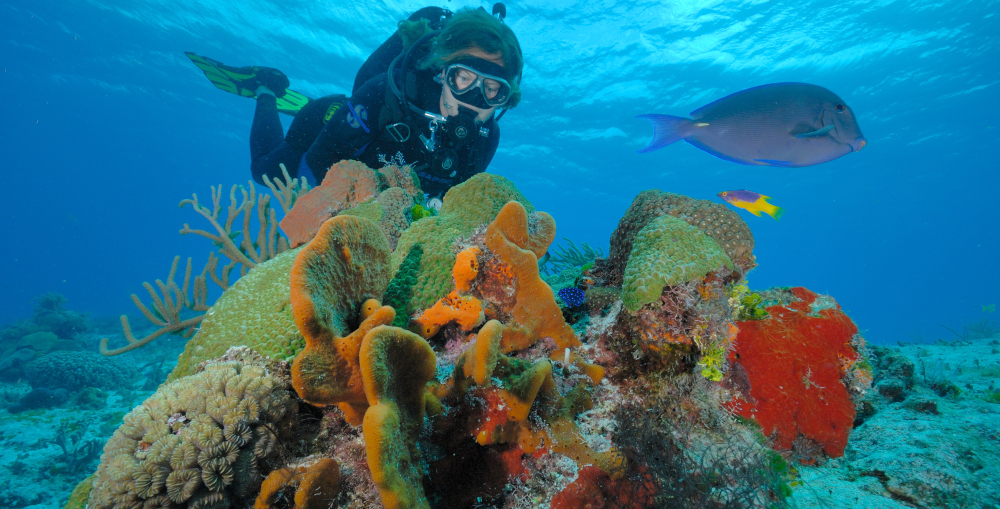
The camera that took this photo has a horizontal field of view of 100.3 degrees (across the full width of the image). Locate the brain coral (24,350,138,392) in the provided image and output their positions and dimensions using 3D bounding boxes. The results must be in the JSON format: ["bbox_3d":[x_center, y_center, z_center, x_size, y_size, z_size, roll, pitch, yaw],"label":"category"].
[{"bbox_3d":[-2.615,0.723,2.600,0.600,0.230,0.480,6,-9,-39],"label":"brain coral"}]

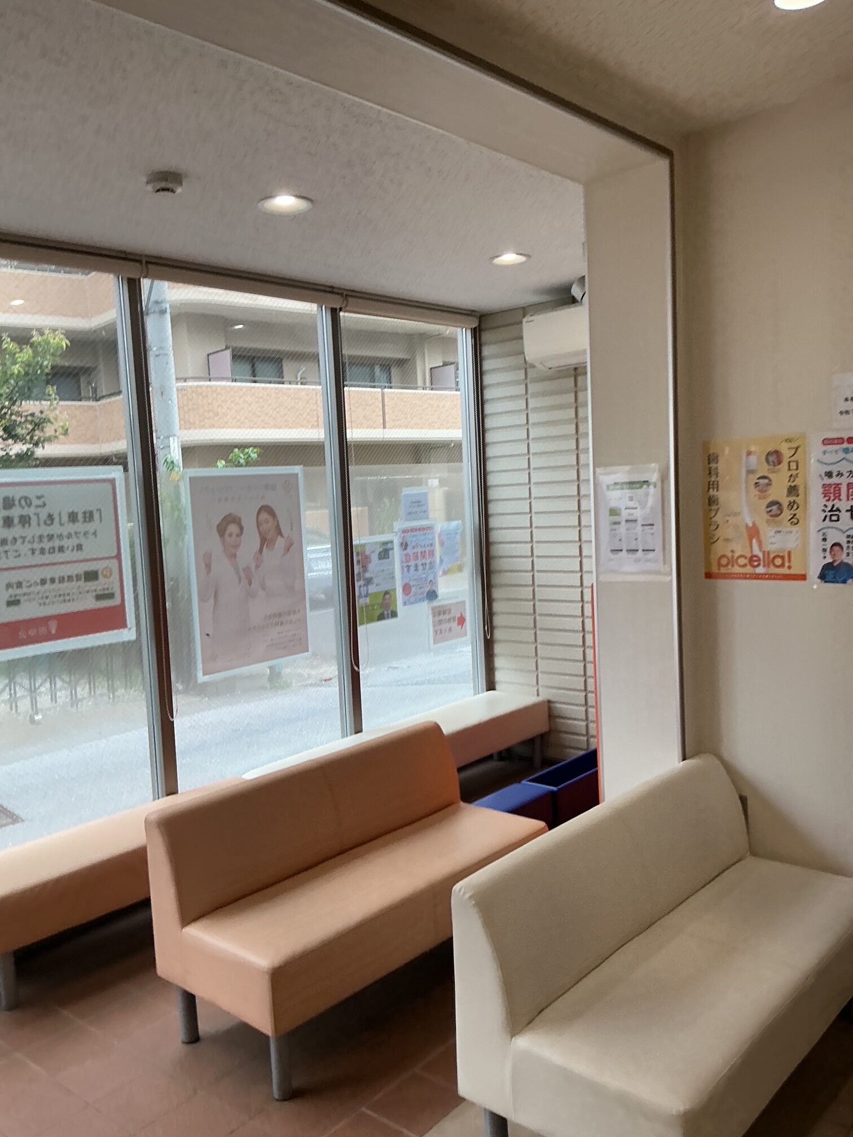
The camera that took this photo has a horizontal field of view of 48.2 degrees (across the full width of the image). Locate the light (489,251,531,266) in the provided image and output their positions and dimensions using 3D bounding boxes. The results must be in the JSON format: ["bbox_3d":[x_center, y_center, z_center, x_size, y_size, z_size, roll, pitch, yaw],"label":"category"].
[{"bbox_3d":[0.348,-1.259,3.908,0.172,0.030,0.172,-3,5,0],"label":"light"}]

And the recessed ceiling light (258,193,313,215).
[{"bbox_3d":[-0.449,-1.155,3.056,0.173,0.030,0.173,-3,5,0],"label":"recessed ceiling light"}]

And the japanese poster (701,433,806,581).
[{"bbox_3d":[0.935,-0.170,2.730,0.302,0.411,0.010,1,6,42],"label":"japanese poster"}]

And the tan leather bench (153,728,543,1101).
[{"bbox_3d":[-0.172,0.935,2.874,0.514,0.660,1.162,1,6,42],"label":"tan leather bench"}]

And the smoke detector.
[{"bbox_3d":[-0.742,-1.097,2.698,0.105,0.050,0.105,-3,5,0],"label":"smoke detector"}]

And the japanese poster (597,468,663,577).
[{"bbox_3d":[0.609,-0.147,2.880,0.217,0.322,0.010,1,6,42],"label":"japanese poster"}]

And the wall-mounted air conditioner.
[{"bbox_3d":[0.859,-1.117,4.551,0.800,0.264,0.230,1,6,42],"label":"wall-mounted air conditioner"}]

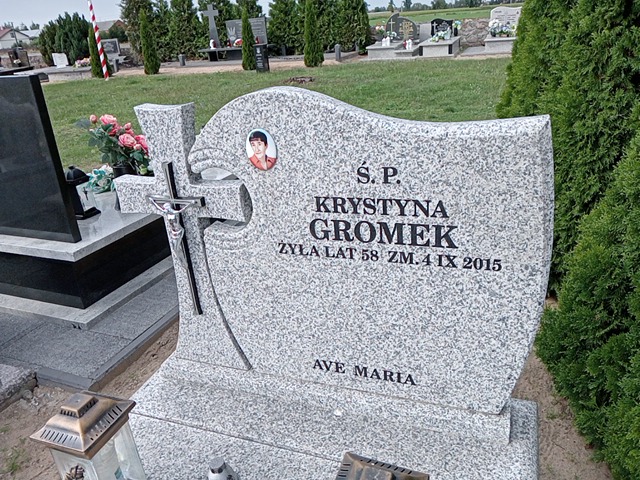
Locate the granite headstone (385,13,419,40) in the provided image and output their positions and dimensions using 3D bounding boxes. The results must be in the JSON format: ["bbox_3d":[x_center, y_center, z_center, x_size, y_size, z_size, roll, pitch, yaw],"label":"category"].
[{"bbox_3d":[2.836,-7.366,17.900,1.080,0.806,0.150,5,25,20],"label":"granite headstone"}]

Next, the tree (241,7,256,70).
[{"bbox_3d":[-2.247,-6.499,16.700,0.420,1.912,0.420,5,25,20],"label":"tree"}]

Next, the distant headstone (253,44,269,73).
[{"bbox_3d":[-1.787,-5.575,15.900,0.290,0.753,0.290,5,25,20],"label":"distant headstone"}]

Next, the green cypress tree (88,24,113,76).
[{"bbox_3d":[-7.787,-6.673,18.400,0.540,1.642,0.540,5,25,20],"label":"green cypress tree"}]

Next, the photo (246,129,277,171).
[{"bbox_3d":[-0.135,-0.208,1.200,0.080,0.100,0.010,5,25,20],"label":"photo"}]

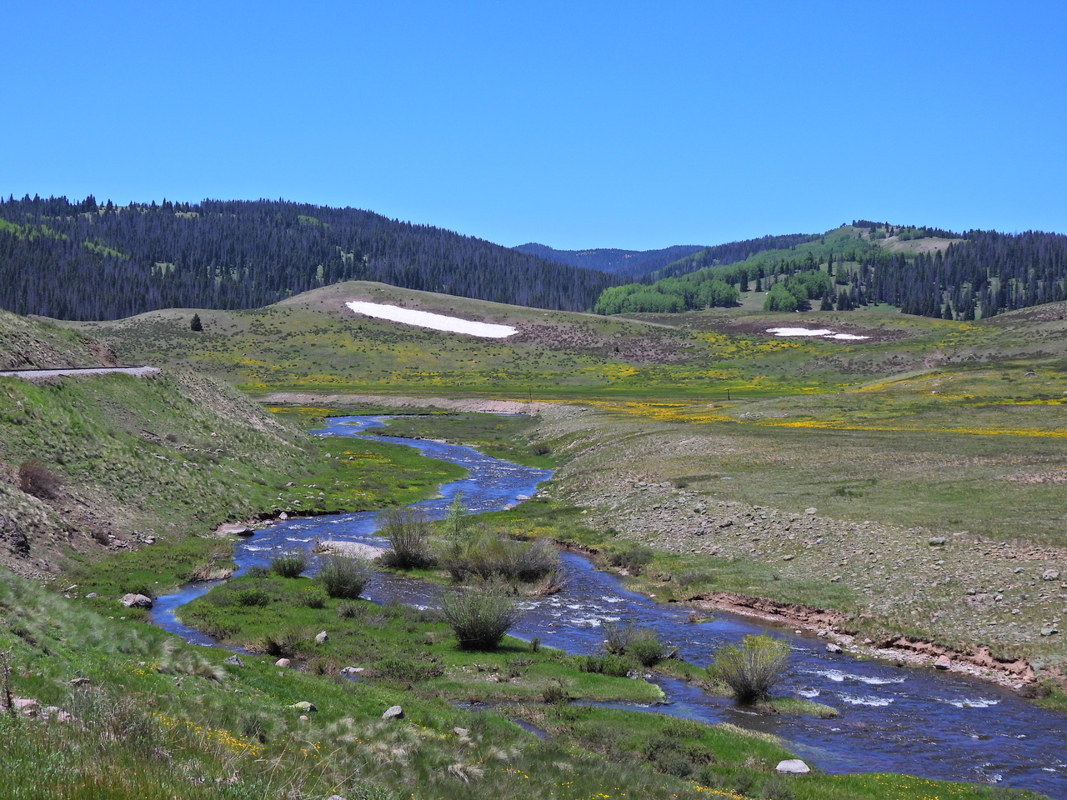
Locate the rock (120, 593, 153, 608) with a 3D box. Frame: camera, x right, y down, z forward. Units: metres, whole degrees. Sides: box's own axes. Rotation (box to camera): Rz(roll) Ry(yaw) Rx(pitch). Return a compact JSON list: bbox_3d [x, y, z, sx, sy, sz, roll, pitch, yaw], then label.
[{"bbox_3d":[-17.338,8.787,74.000,1.360,0.620,1.050,0,2,0],"label":"rock"}]

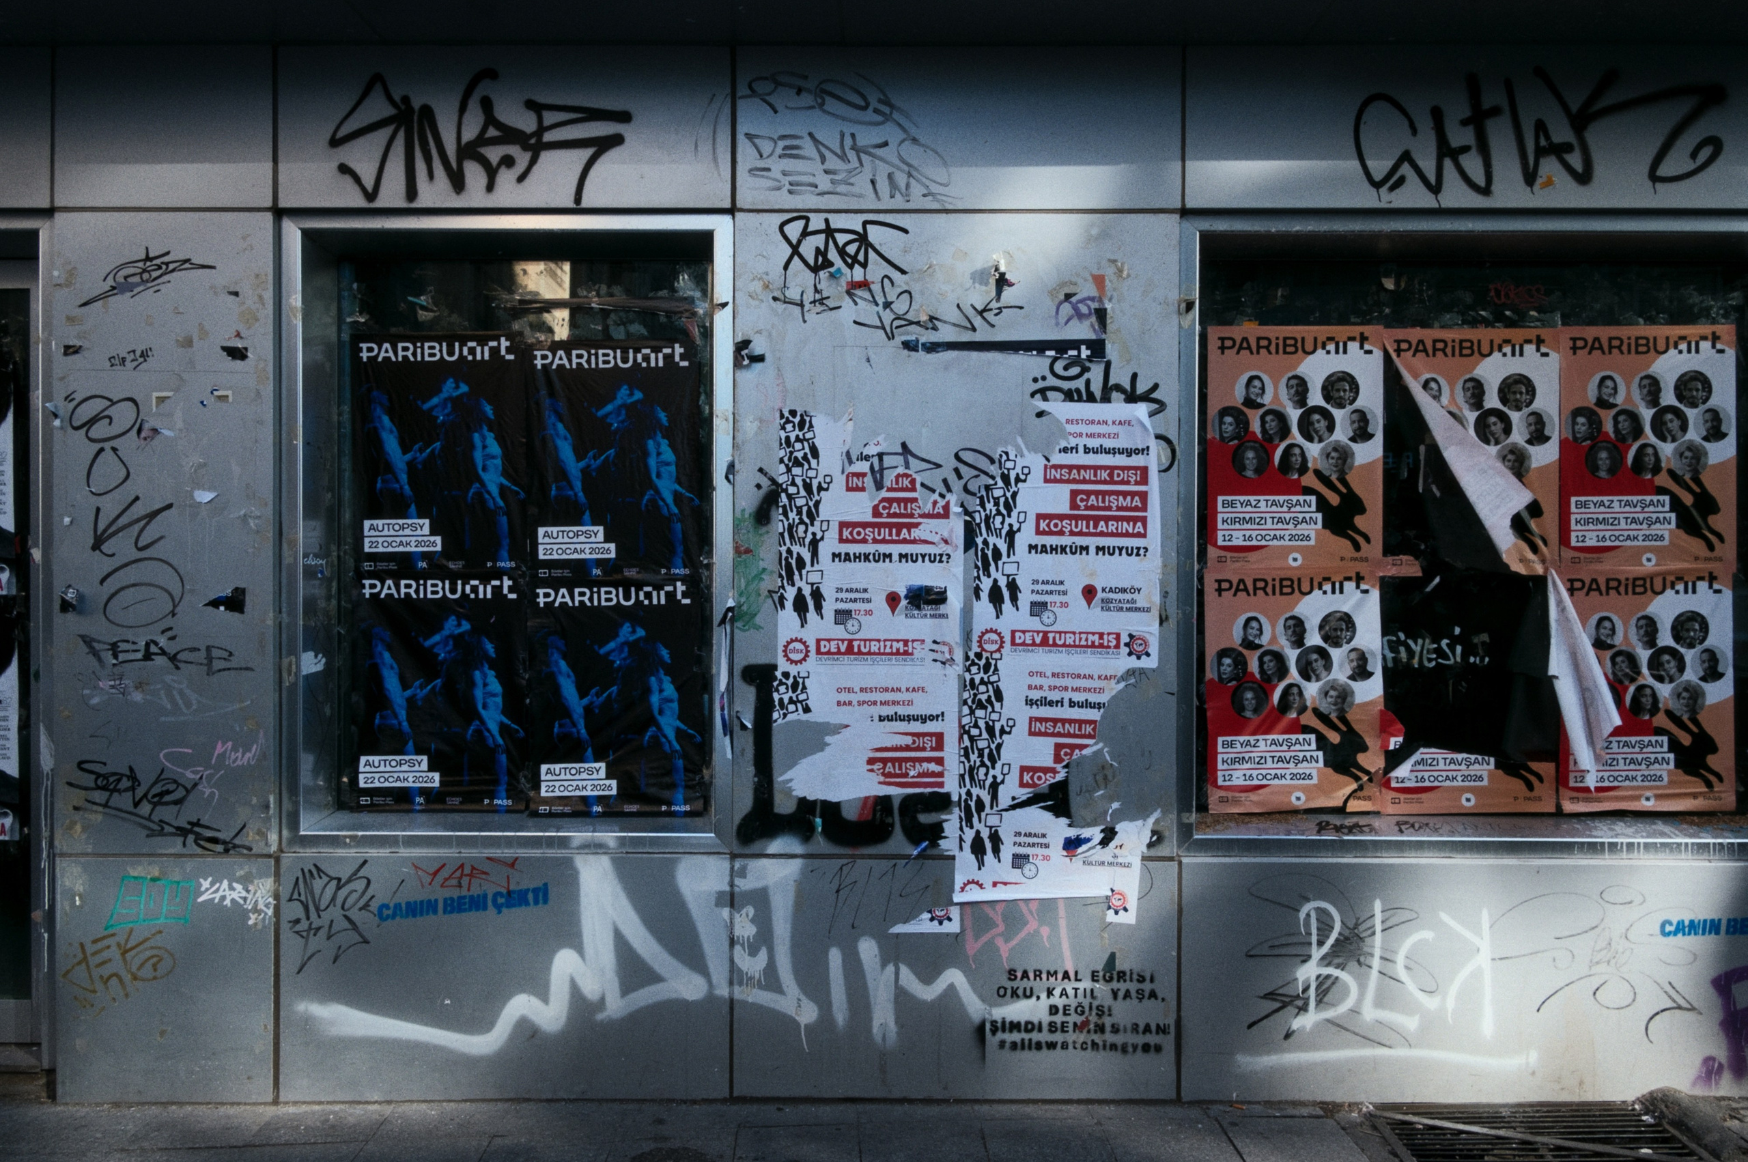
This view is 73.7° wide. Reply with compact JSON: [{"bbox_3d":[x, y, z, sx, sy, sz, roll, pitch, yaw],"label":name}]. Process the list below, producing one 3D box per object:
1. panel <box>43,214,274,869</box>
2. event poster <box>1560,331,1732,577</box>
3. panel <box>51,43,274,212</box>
[{"bbox_3d":[-1.842,-0.123,3.044,0.579,1.674,0.030,0,1,0],"label":"panel"},{"bbox_3d":[2.177,-0.371,3.277,0.495,0.689,0.010,0,1,0],"label":"event poster"},{"bbox_3d":[-1.839,-1.176,3.034,0.572,0.418,0.030,0,1,0],"label":"panel"}]

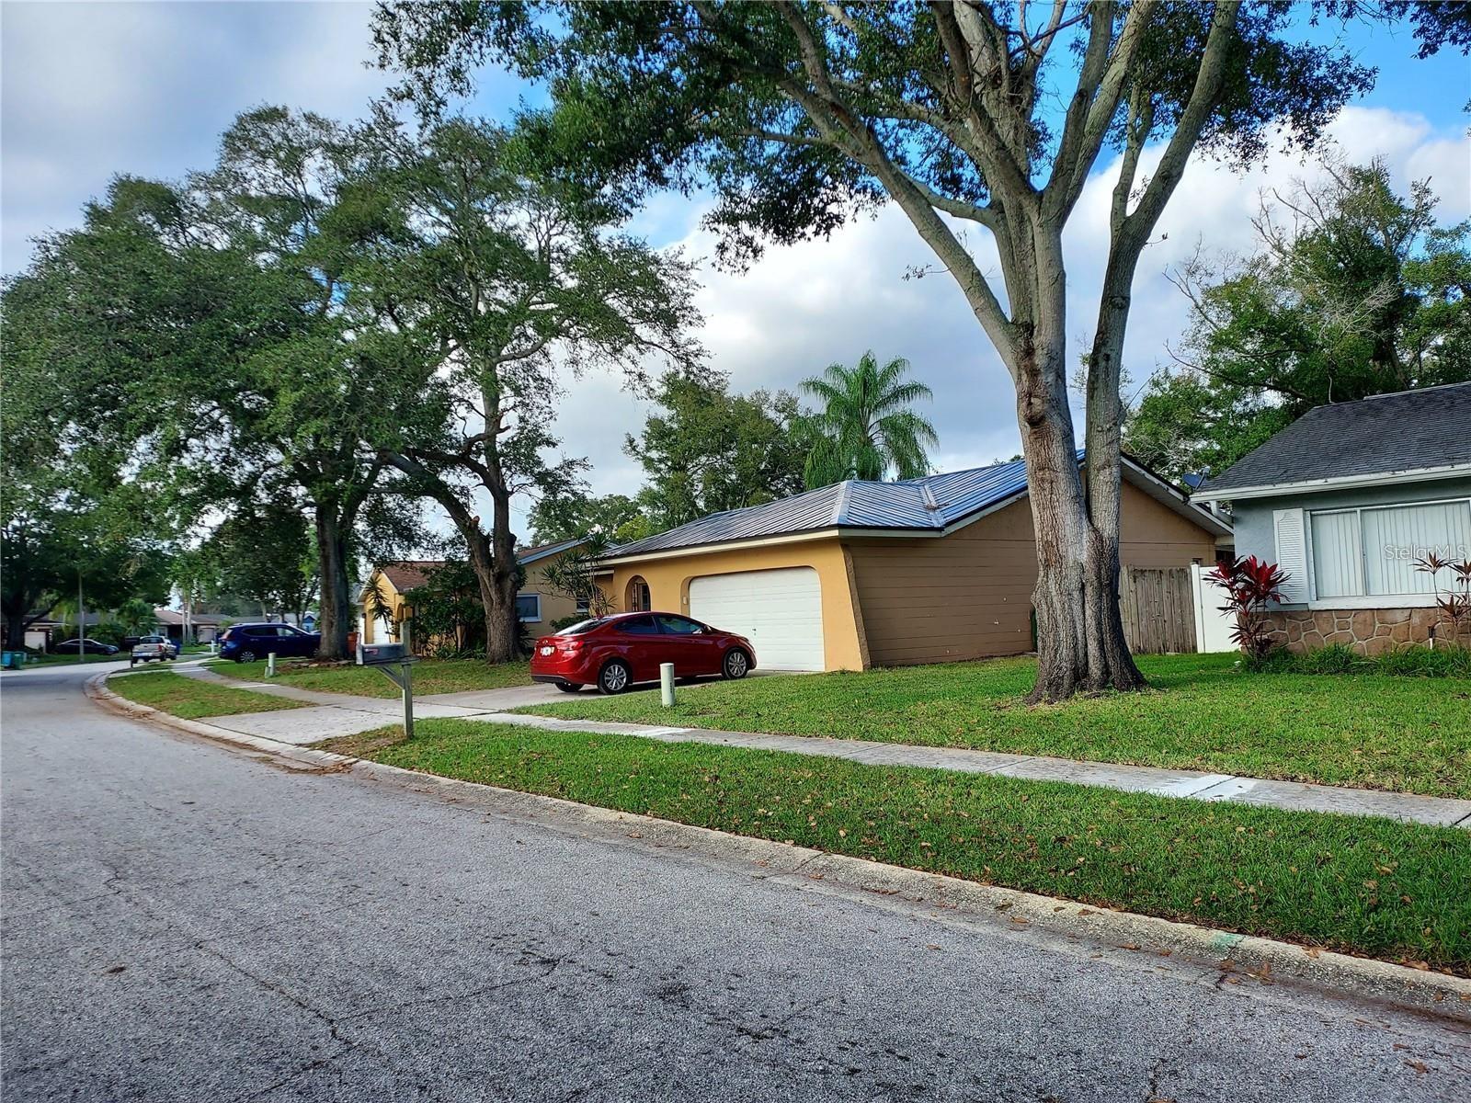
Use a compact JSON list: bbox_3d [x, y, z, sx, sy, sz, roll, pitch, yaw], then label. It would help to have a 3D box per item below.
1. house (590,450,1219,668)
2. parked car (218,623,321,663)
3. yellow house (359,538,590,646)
[{"bbox_3d":[2.920,0.526,30.781,14.600,5.150,17.600,1,-4,-35],"label":"house"},{"bbox_3d":[-19.523,3.895,43.522,4.680,1.720,1.850,-2,-3,-35],"label":"parked car"},{"bbox_3d":[-10.086,2.172,47.942,13.000,4.900,14.000,0,-4,-31],"label":"yellow house"}]

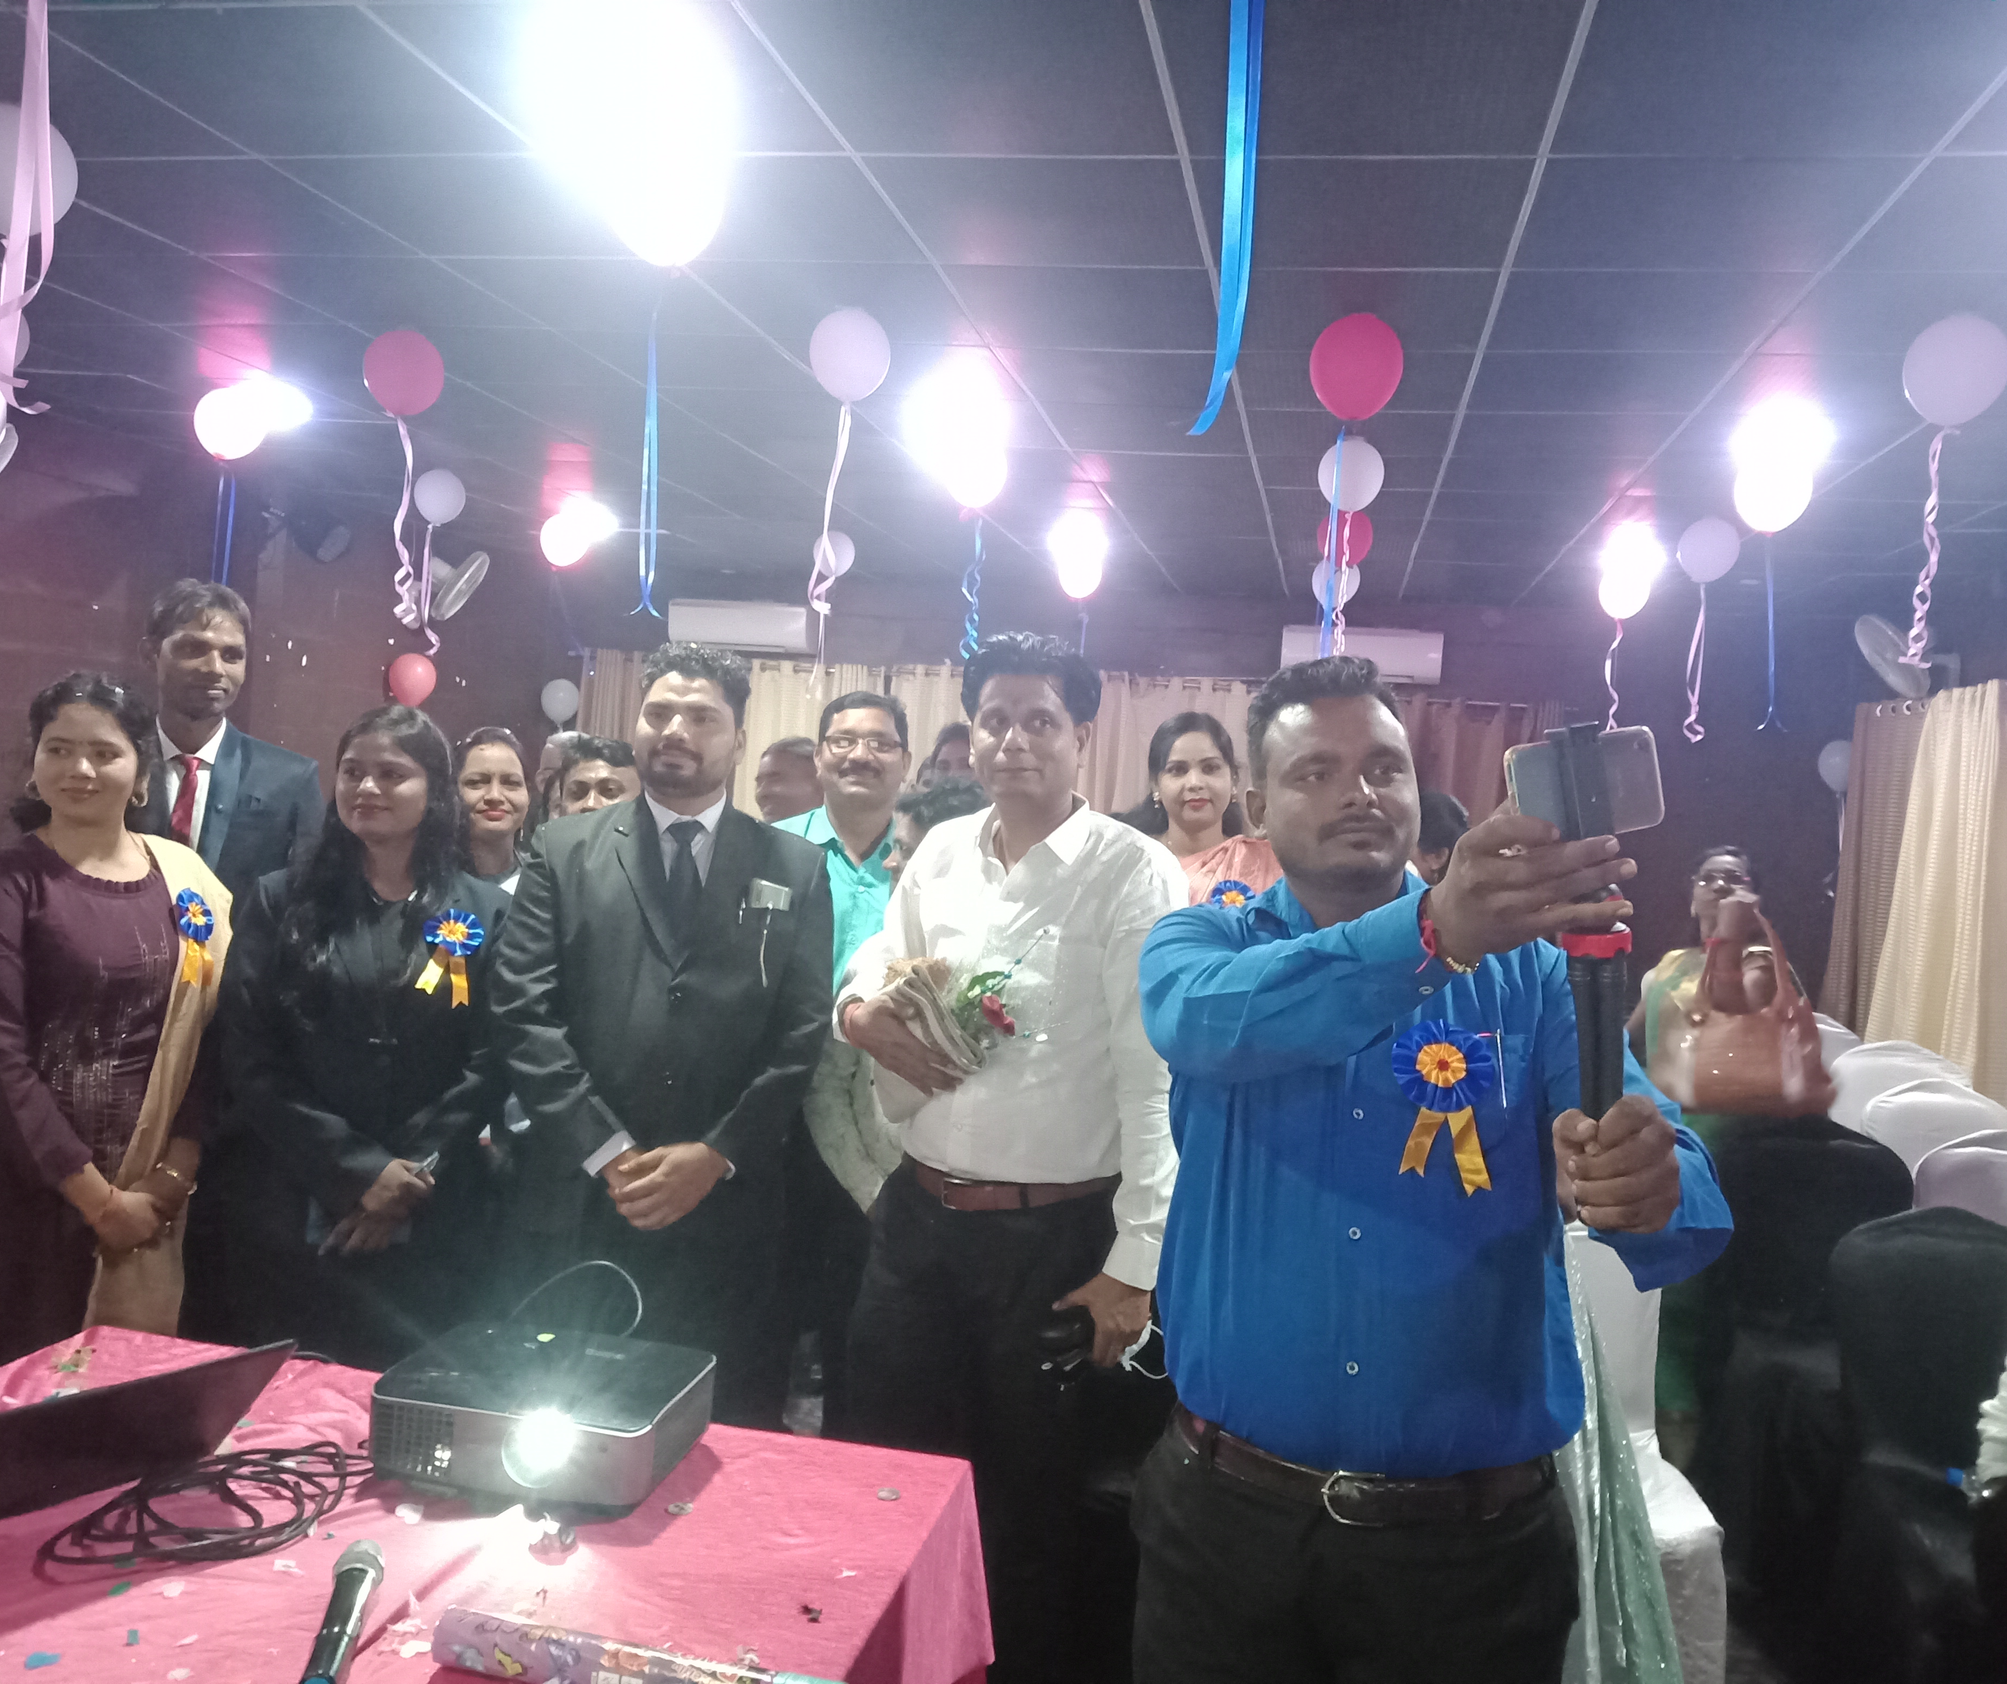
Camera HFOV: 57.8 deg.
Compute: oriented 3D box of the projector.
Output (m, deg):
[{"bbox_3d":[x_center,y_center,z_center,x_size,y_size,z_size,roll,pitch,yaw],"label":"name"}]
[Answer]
[{"bbox_3d":[-0.511,0.643,2.044,0.305,0.102,0.250,6,2,7],"label":"projector"}]

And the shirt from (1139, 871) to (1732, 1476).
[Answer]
[{"bbox_3d":[0.372,0.282,1.600,0.520,0.540,0.460,4,2,13],"label":"shirt"}]

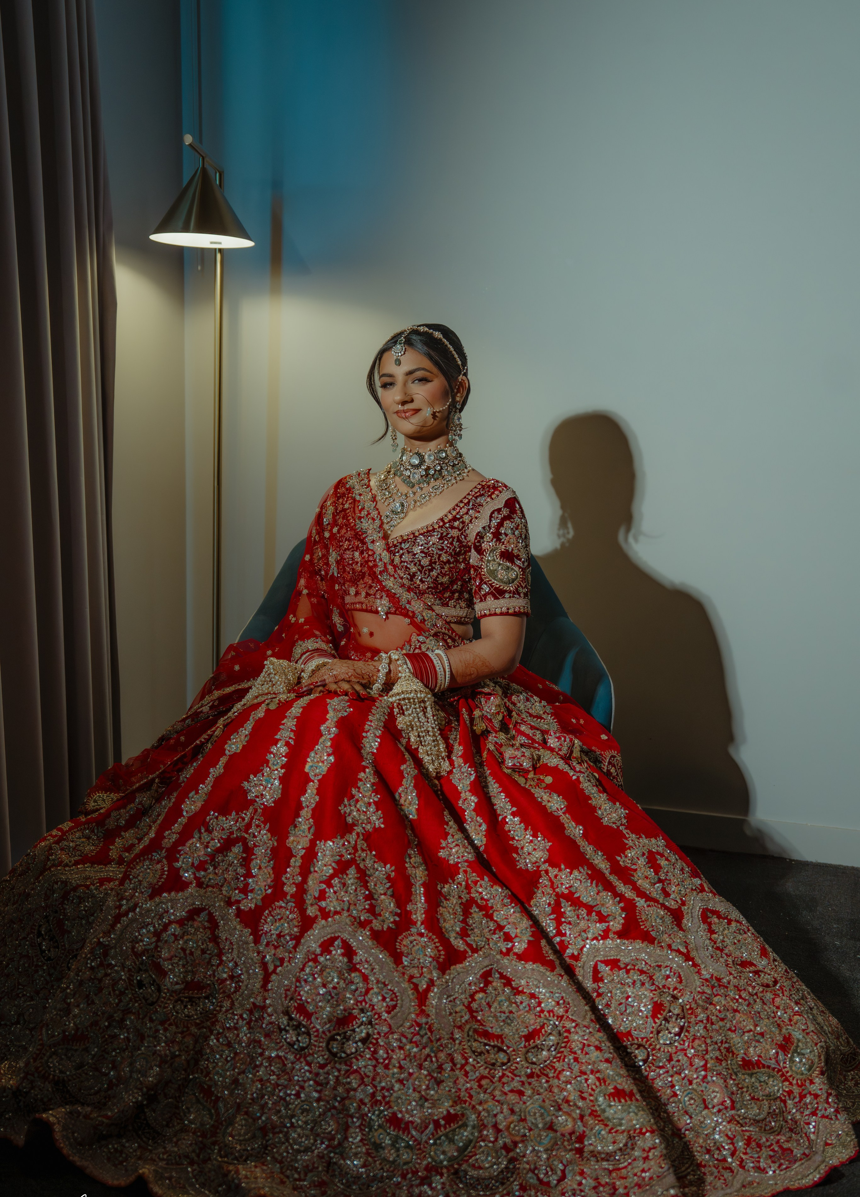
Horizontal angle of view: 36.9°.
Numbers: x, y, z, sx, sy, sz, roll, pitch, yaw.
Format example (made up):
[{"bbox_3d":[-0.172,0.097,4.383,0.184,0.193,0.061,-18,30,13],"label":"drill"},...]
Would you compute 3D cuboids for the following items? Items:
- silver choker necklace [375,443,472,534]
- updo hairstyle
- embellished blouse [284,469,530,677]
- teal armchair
[{"bbox_3d":[-0.016,-0.216,2.540,0.165,0.175,0.145,0,2,27],"label":"silver choker necklace"},{"bbox_3d":[-0.022,-0.437,2.630,0.190,0.240,0.230,0,2,25],"label":"updo hairstyle"},{"bbox_3d":[-0.046,-0.055,2.580,0.460,0.370,0.280,0,2,26],"label":"embellished blouse"},{"bbox_3d":[-0.035,0.310,2.550,0.760,0.840,0.720,0,2,8],"label":"teal armchair"}]

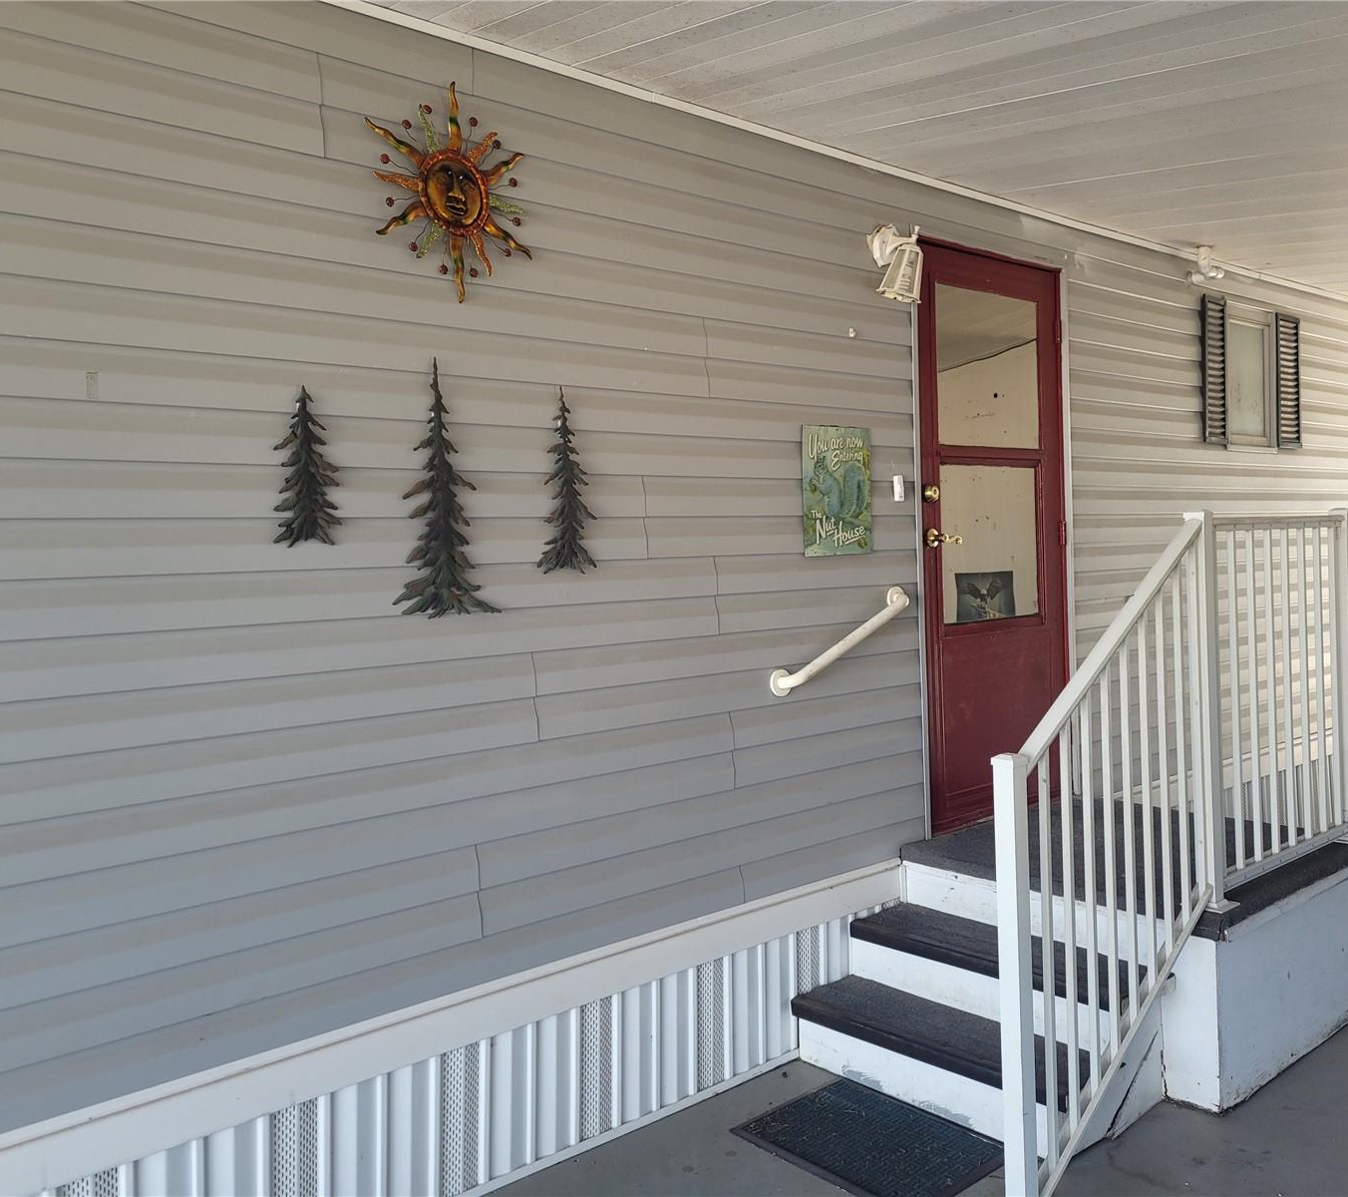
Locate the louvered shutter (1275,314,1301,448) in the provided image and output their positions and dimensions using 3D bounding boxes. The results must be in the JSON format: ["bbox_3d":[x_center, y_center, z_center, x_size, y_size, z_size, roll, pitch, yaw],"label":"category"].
[{"bbox_3d":[3.123,-1.095,6.099,0.245,0.672,0.030,-4,3,-41],"label":"louvered shutter"}]

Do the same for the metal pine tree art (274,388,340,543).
[{"bbox_3d":[-0.803,-0.289,2.621,0.155,0.350,0.030,-4,3,-41],"label":"metal pine tree art"}]

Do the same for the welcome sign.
[{"bbox_3d":[0.520,-0.340,3.801,0.325,0.406,0.014,-4,3,-41],"label":"welcome sign"}]

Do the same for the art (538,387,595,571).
[{"bbox_3d":[-0.279,-0.302,3.086,0.197,0.482,0.030,-4,3,-41],"label":"art"}]

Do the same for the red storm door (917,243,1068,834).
[{"bbox_3d":[1.201,-0.224,4.430,0.909,2.043,0.050,-4,3,-41],"label":"red storm door"}]

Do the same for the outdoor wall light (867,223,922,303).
[{"bbox_3d":[0.737,-1.095,3.898,0.145,0.260,0.160,-4,3,-41],"label":"outdoor wall light"}]

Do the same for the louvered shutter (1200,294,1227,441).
[{"bbox_3d":[2.498,-1.051,5.545,0.235,0.681,0.030,-4,3,-41],"label":"louvered shutter"}]

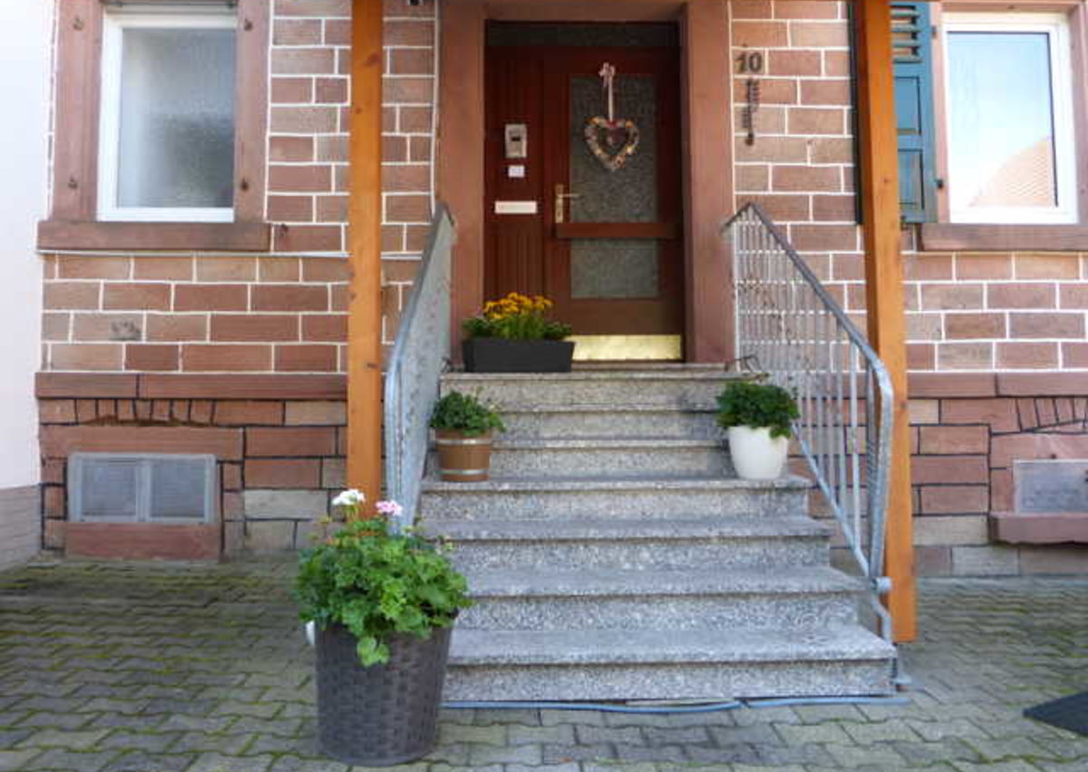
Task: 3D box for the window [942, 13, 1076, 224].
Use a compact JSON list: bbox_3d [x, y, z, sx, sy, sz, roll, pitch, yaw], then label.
[{"bbox_3d":[3.117,-1.805,5.296,0.904,1.446,0.080,0,-3,-1],"label":"window"}]

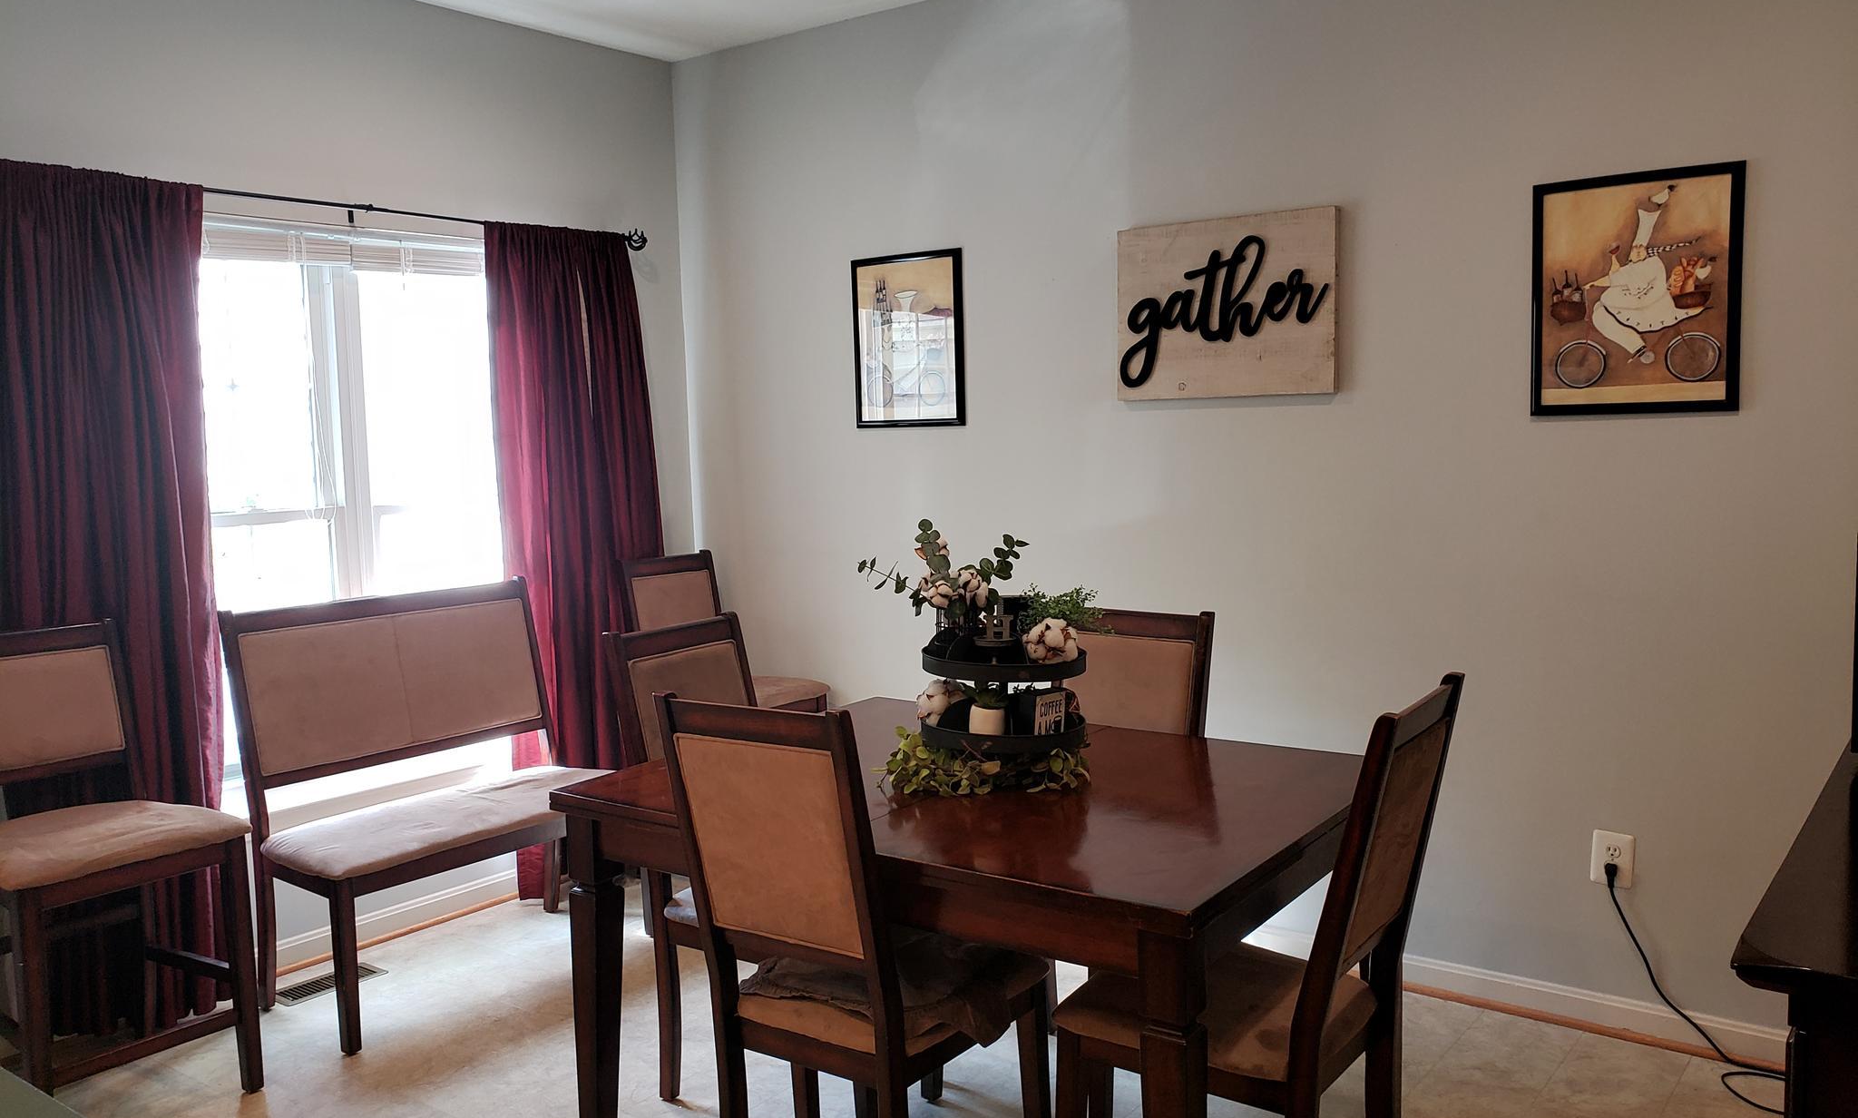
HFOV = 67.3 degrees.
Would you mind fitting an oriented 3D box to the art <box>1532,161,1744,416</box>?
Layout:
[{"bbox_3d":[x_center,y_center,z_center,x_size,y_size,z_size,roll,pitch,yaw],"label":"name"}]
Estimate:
[{"bbox_3d":[1.582,-0.592,3.125,0.425,0.528,0.025,3,7,37],"label":"art"}]

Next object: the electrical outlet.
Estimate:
[{"bbox_3d":[1.605,0.704,3.275,0.086,0.126,0.014,3,7,37],"label":"electrical outlet"}]

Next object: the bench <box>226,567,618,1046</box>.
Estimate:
[{"bbox_3d":[-1.328,0.625,3.867,0.602,1.033,0.973,4,8,41],"label":"bench"}]

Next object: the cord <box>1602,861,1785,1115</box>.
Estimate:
[{"bbox_3d":[1.689,0.932,3.088,0.411,0.431,0.221,3,7,37],"label":"cord"}]

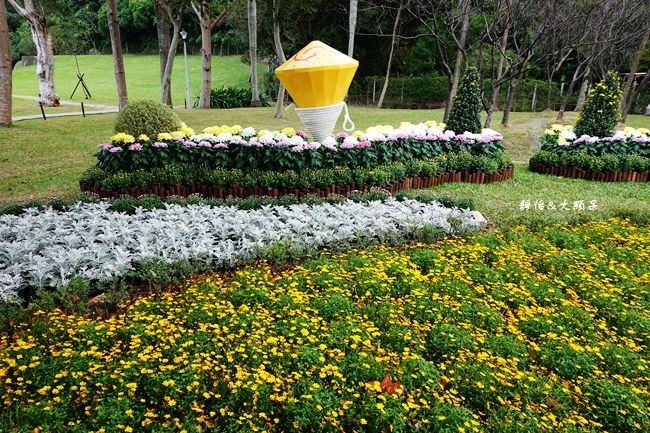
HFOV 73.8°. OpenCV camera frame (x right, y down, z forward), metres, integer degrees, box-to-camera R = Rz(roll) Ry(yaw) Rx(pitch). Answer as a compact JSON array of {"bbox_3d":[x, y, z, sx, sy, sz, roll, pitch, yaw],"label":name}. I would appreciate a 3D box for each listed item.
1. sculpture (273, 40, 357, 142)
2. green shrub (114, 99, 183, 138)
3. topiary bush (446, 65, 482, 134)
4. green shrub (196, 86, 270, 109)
[{"bbox_3d":[-0.133,-1.855,6.753,1.310,1.652,1.310,-4,17,1],"label":"sculpture"},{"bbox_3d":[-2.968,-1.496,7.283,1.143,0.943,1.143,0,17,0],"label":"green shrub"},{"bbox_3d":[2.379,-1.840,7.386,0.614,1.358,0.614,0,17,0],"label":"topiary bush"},{"bbox_3d":[-4.178,-5.430,19.779,3.379,0.969,1.700,0,17,0],"label":"green shrub"}]

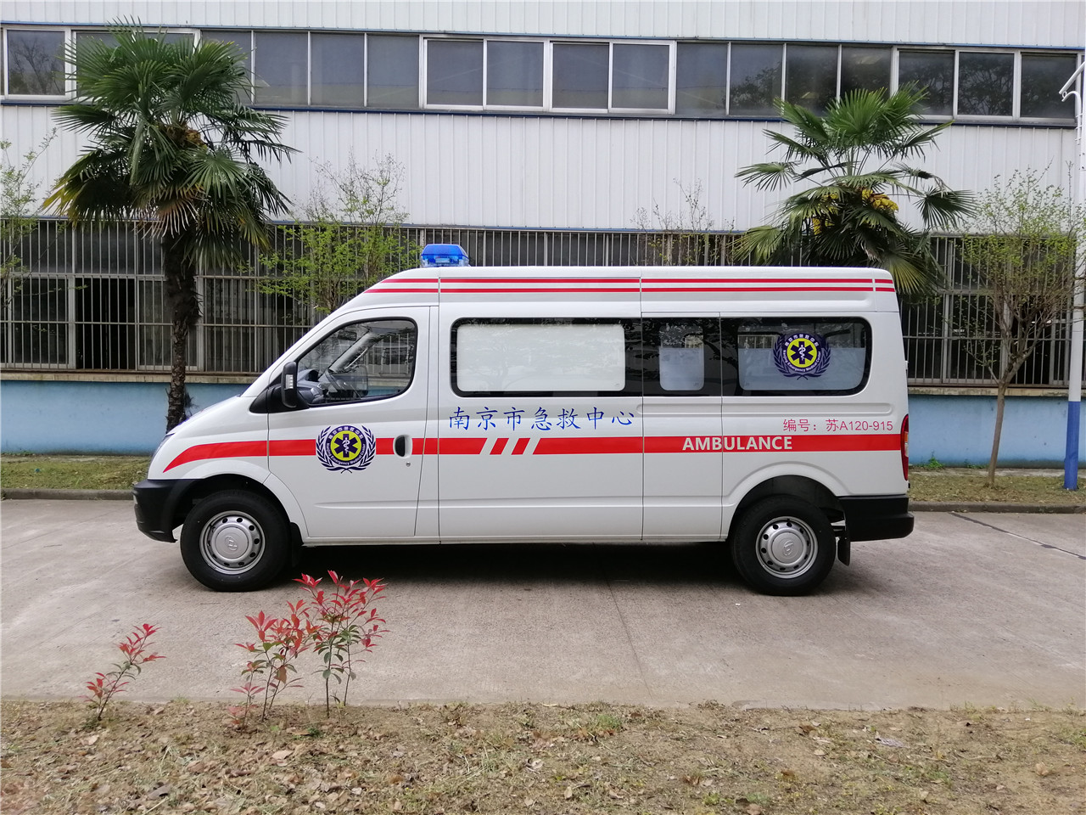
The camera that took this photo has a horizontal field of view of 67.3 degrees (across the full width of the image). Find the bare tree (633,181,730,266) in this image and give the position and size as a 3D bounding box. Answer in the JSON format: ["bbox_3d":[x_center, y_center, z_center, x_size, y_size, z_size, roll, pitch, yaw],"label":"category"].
[{"bbox_3d":[1.827,-0.990,10.753,1.650,3.959,1.600,1,2,-1],"label":"bare tree"}]

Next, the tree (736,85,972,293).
[{"bbox_3d":[4.096,-1.589,10.752,3.131,5.224,3.131,1,2,-1],"label":"tree"}]

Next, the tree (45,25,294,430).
[{"bbox_3d":[-4.871,-2.021,10.632,3.251,5.832,3.251,1,2,-1],"label":"tree"}]

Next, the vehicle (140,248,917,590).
[{"bbox_3d":[-0.252,0.008,6.609,5.720,2.500,2.030,1,2,-2],"label":"vehicle"}]

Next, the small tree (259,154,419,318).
[{"bbox_3d":[-2.675,-1.190,10.693,2.100,4.230,2.000,1,2,-1],"label":"small tree"}]

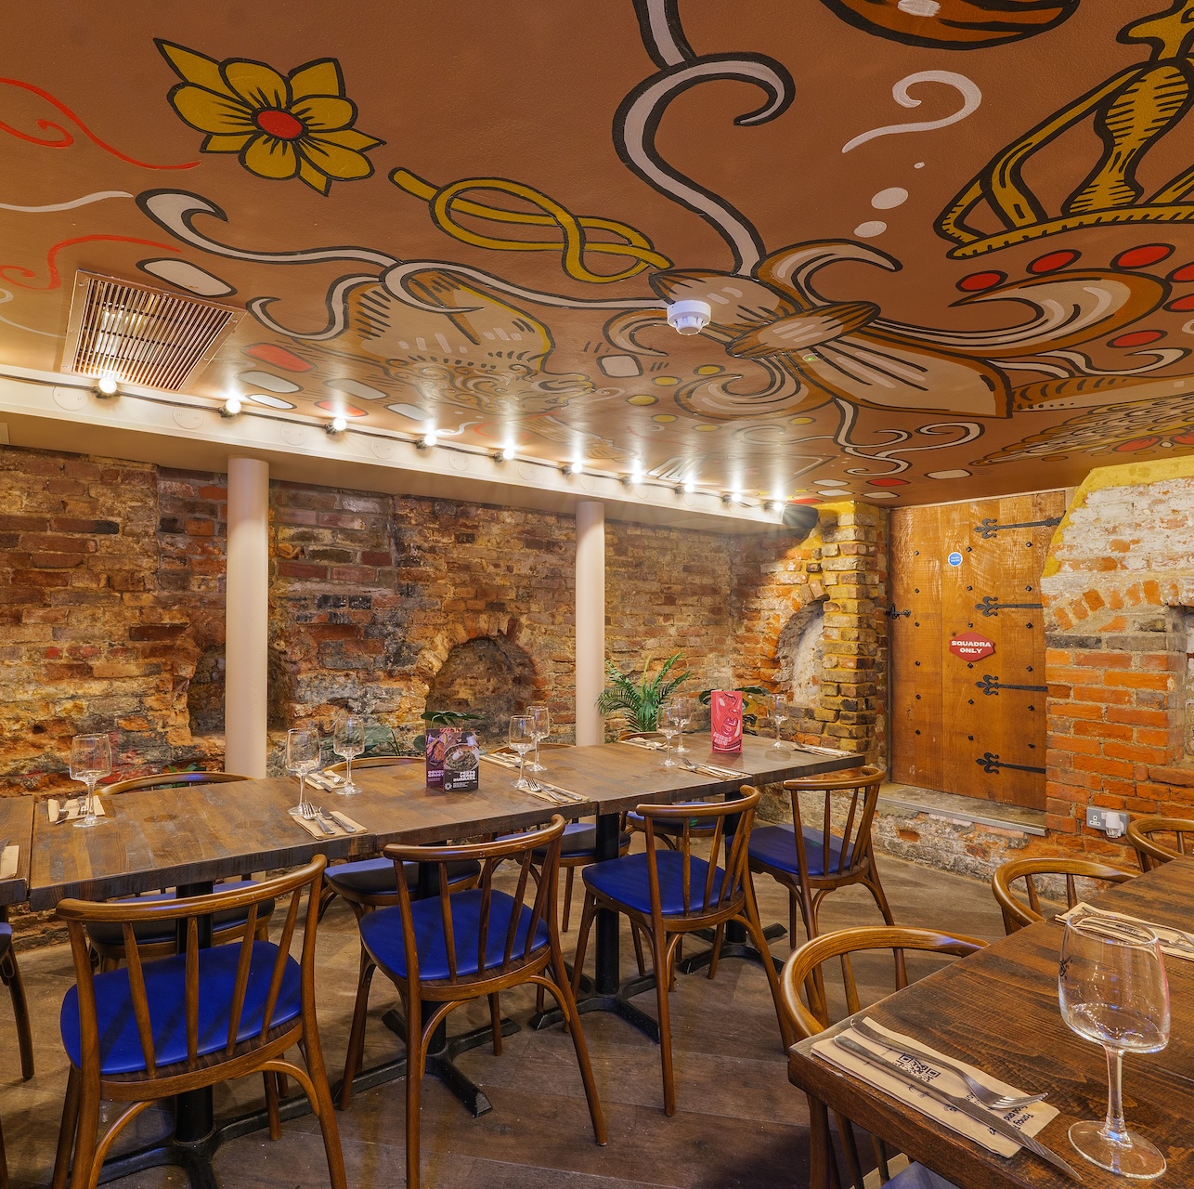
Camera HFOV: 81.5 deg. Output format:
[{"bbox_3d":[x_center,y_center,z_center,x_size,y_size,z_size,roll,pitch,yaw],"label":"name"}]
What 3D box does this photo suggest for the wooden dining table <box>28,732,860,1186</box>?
[{"bbox_3d":[-0.173,0.895,2.063,2.320,0.780,0.675,2,-2,-36],"label":"wooden dining table"}]

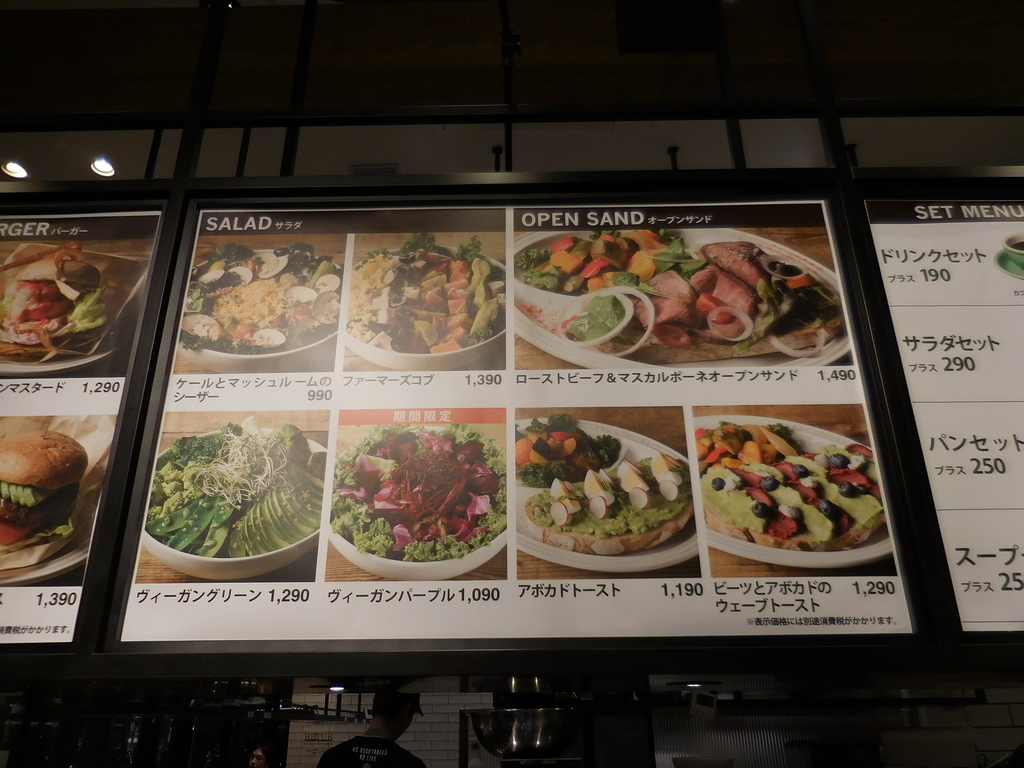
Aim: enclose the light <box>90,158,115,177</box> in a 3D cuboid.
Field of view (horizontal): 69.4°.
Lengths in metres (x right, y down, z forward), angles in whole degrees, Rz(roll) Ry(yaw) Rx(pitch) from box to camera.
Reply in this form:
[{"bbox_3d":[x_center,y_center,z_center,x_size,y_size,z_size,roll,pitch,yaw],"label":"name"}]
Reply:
[{"bbox_3d":[-1.872,-0.986,3.382,0.100,0.050,0.100,-1,-22,0],"label":"light"}]

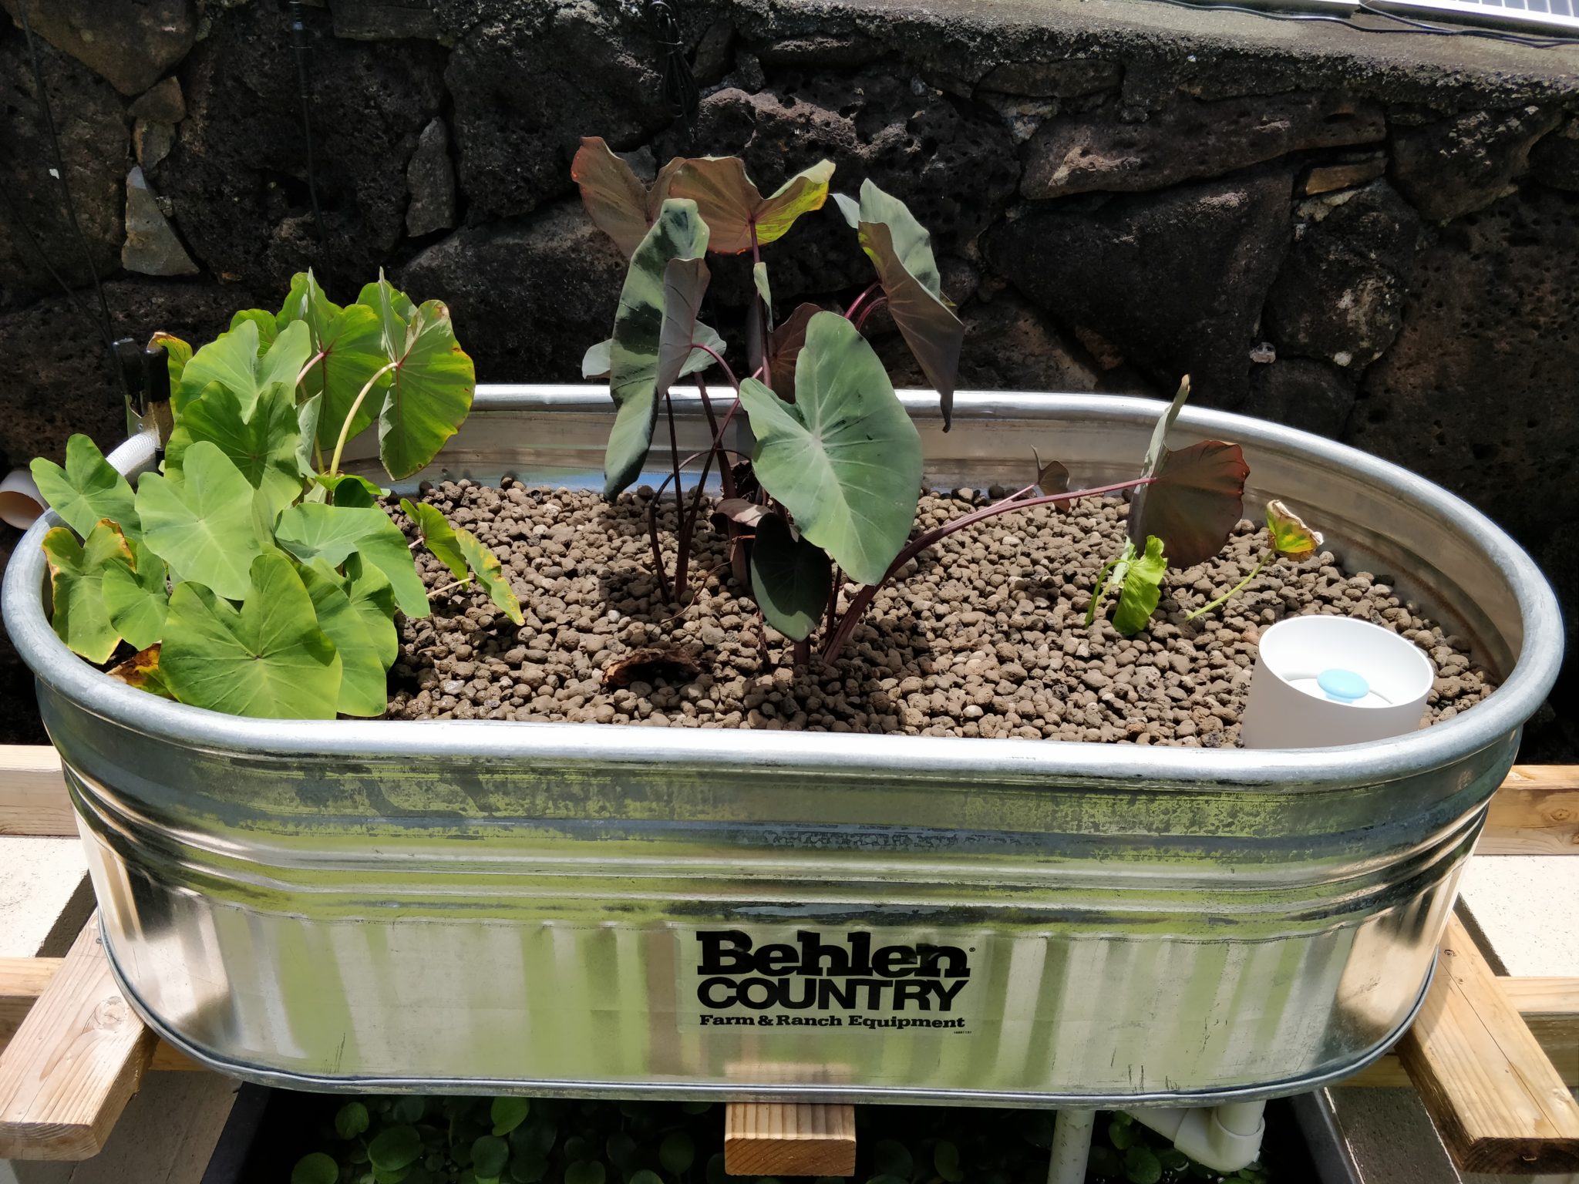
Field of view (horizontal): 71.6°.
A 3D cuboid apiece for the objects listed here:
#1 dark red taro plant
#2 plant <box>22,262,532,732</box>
[{"bbox_3d":[0.117,-0.147,0.882,0.545,0.385,0.290,1,31,0],"label":"dark red taro plant"},{"bbox_3d":[-0.437,-0.086,0.885,0.440,0.275,0.390,1,31,0],"label":"plant"}]

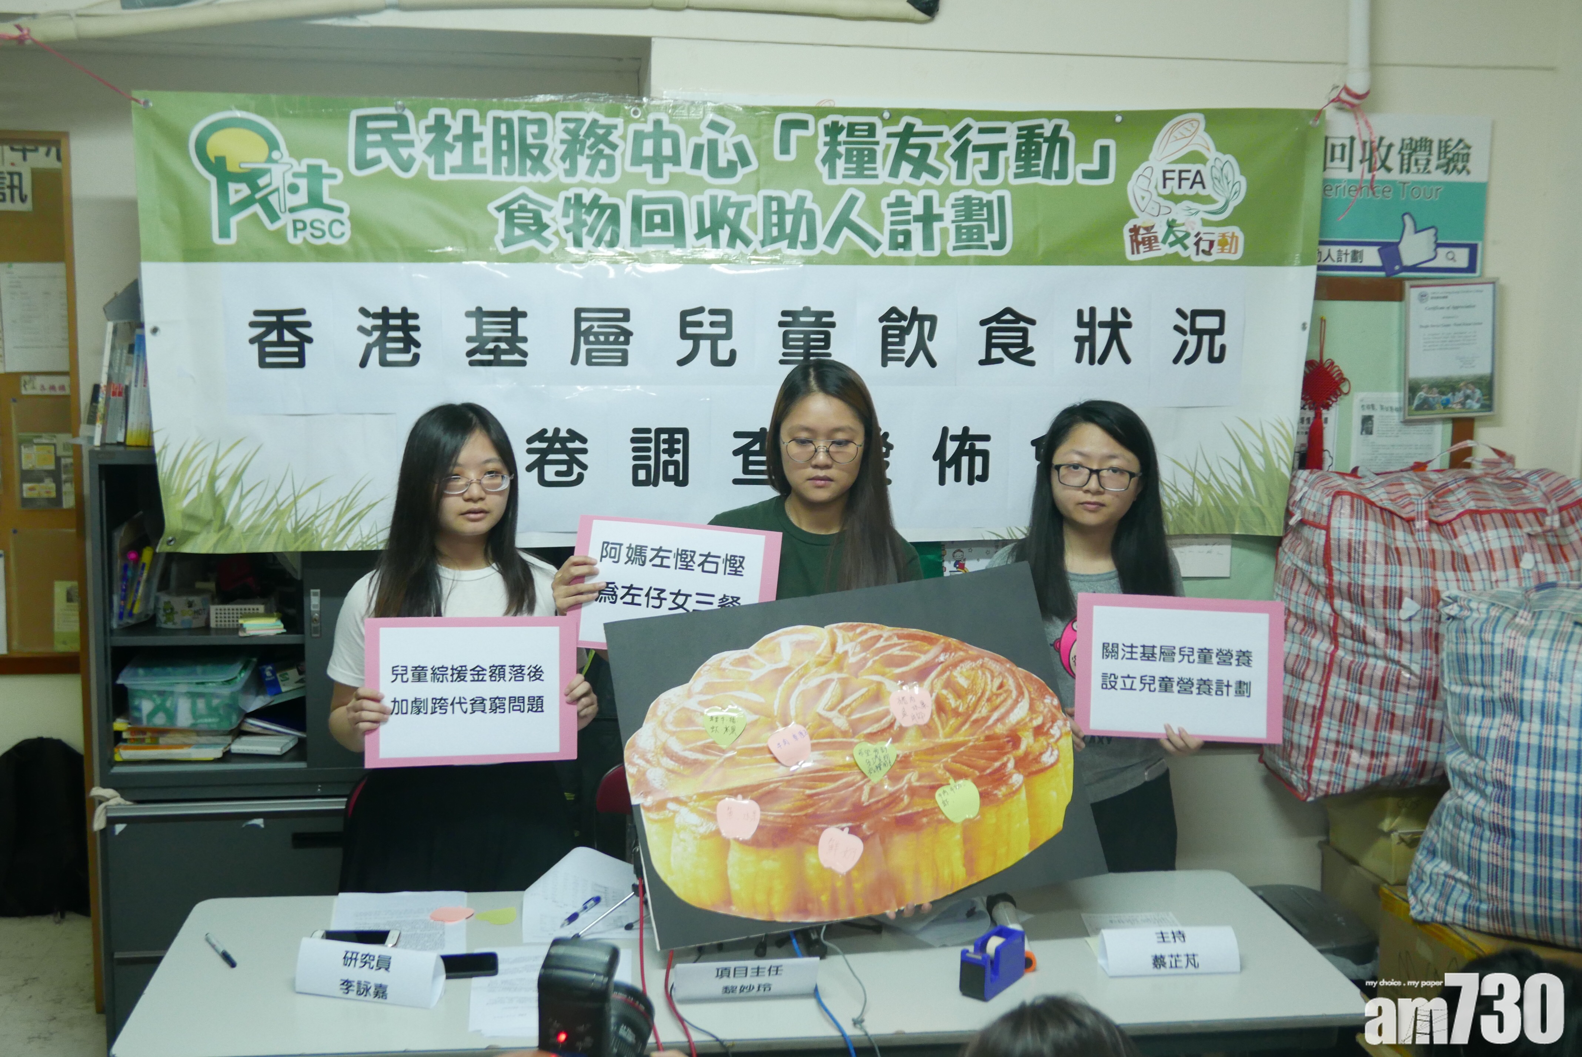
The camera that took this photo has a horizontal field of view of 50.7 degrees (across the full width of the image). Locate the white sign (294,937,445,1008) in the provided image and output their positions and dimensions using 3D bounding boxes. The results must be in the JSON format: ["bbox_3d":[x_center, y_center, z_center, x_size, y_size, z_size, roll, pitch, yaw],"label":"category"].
[{"bbox_3d":[-0.609,0.643,2.450,0.212,0.070,0.082,3,9,13],"label":"white sign"}]

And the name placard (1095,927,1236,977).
[{"bbox_3d":[0.585,0.646,2.597,0.212,0.062,0.088,0,8,-8],"label":"name placard"}]

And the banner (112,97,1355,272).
[{"bbox_3d":[-0.064,-0.706,3.418,2.440,0.340,0.040,0,8,-9],"label":"banner"}]

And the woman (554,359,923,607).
[{"bbox_3d":[-0.076,0.526,2.983,0.600,1.645,0.420,1,8,-2],"label":"woman"}]

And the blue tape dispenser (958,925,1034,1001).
[{"bbox_3d":[0.305,0.652,2.507,0.047,0.069,0.122,7,10,33],"label":"blue tape dispenser"}]

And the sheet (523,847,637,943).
[{"bbox_3d":[-0.333,0.599,2.767,0.220,0.075,0.265,0,8,-7],"label":"sheet"}]

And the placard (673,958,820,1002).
[{"bbox_3d":[-0.069,0.653,2.466,0.212,0.064,0.070,0,8,-8],"label":"placard"}]

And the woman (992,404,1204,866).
[{"bbox_3d":[0.526,0.561,3.047,0.430,1.578,0.400,2,8,4],"label":"woman"}]

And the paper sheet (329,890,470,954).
[{"bbox_3d":[-0.629,0.637,2.689,0.213,0.012,0.297,-1,8,-10],"label":"paper sheet"}]

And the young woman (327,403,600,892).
[{"bbox_3d":[-0.564,0.568,2.916,0.470,1.565,0.380,-1,9,-13],"label":"young woman"}]

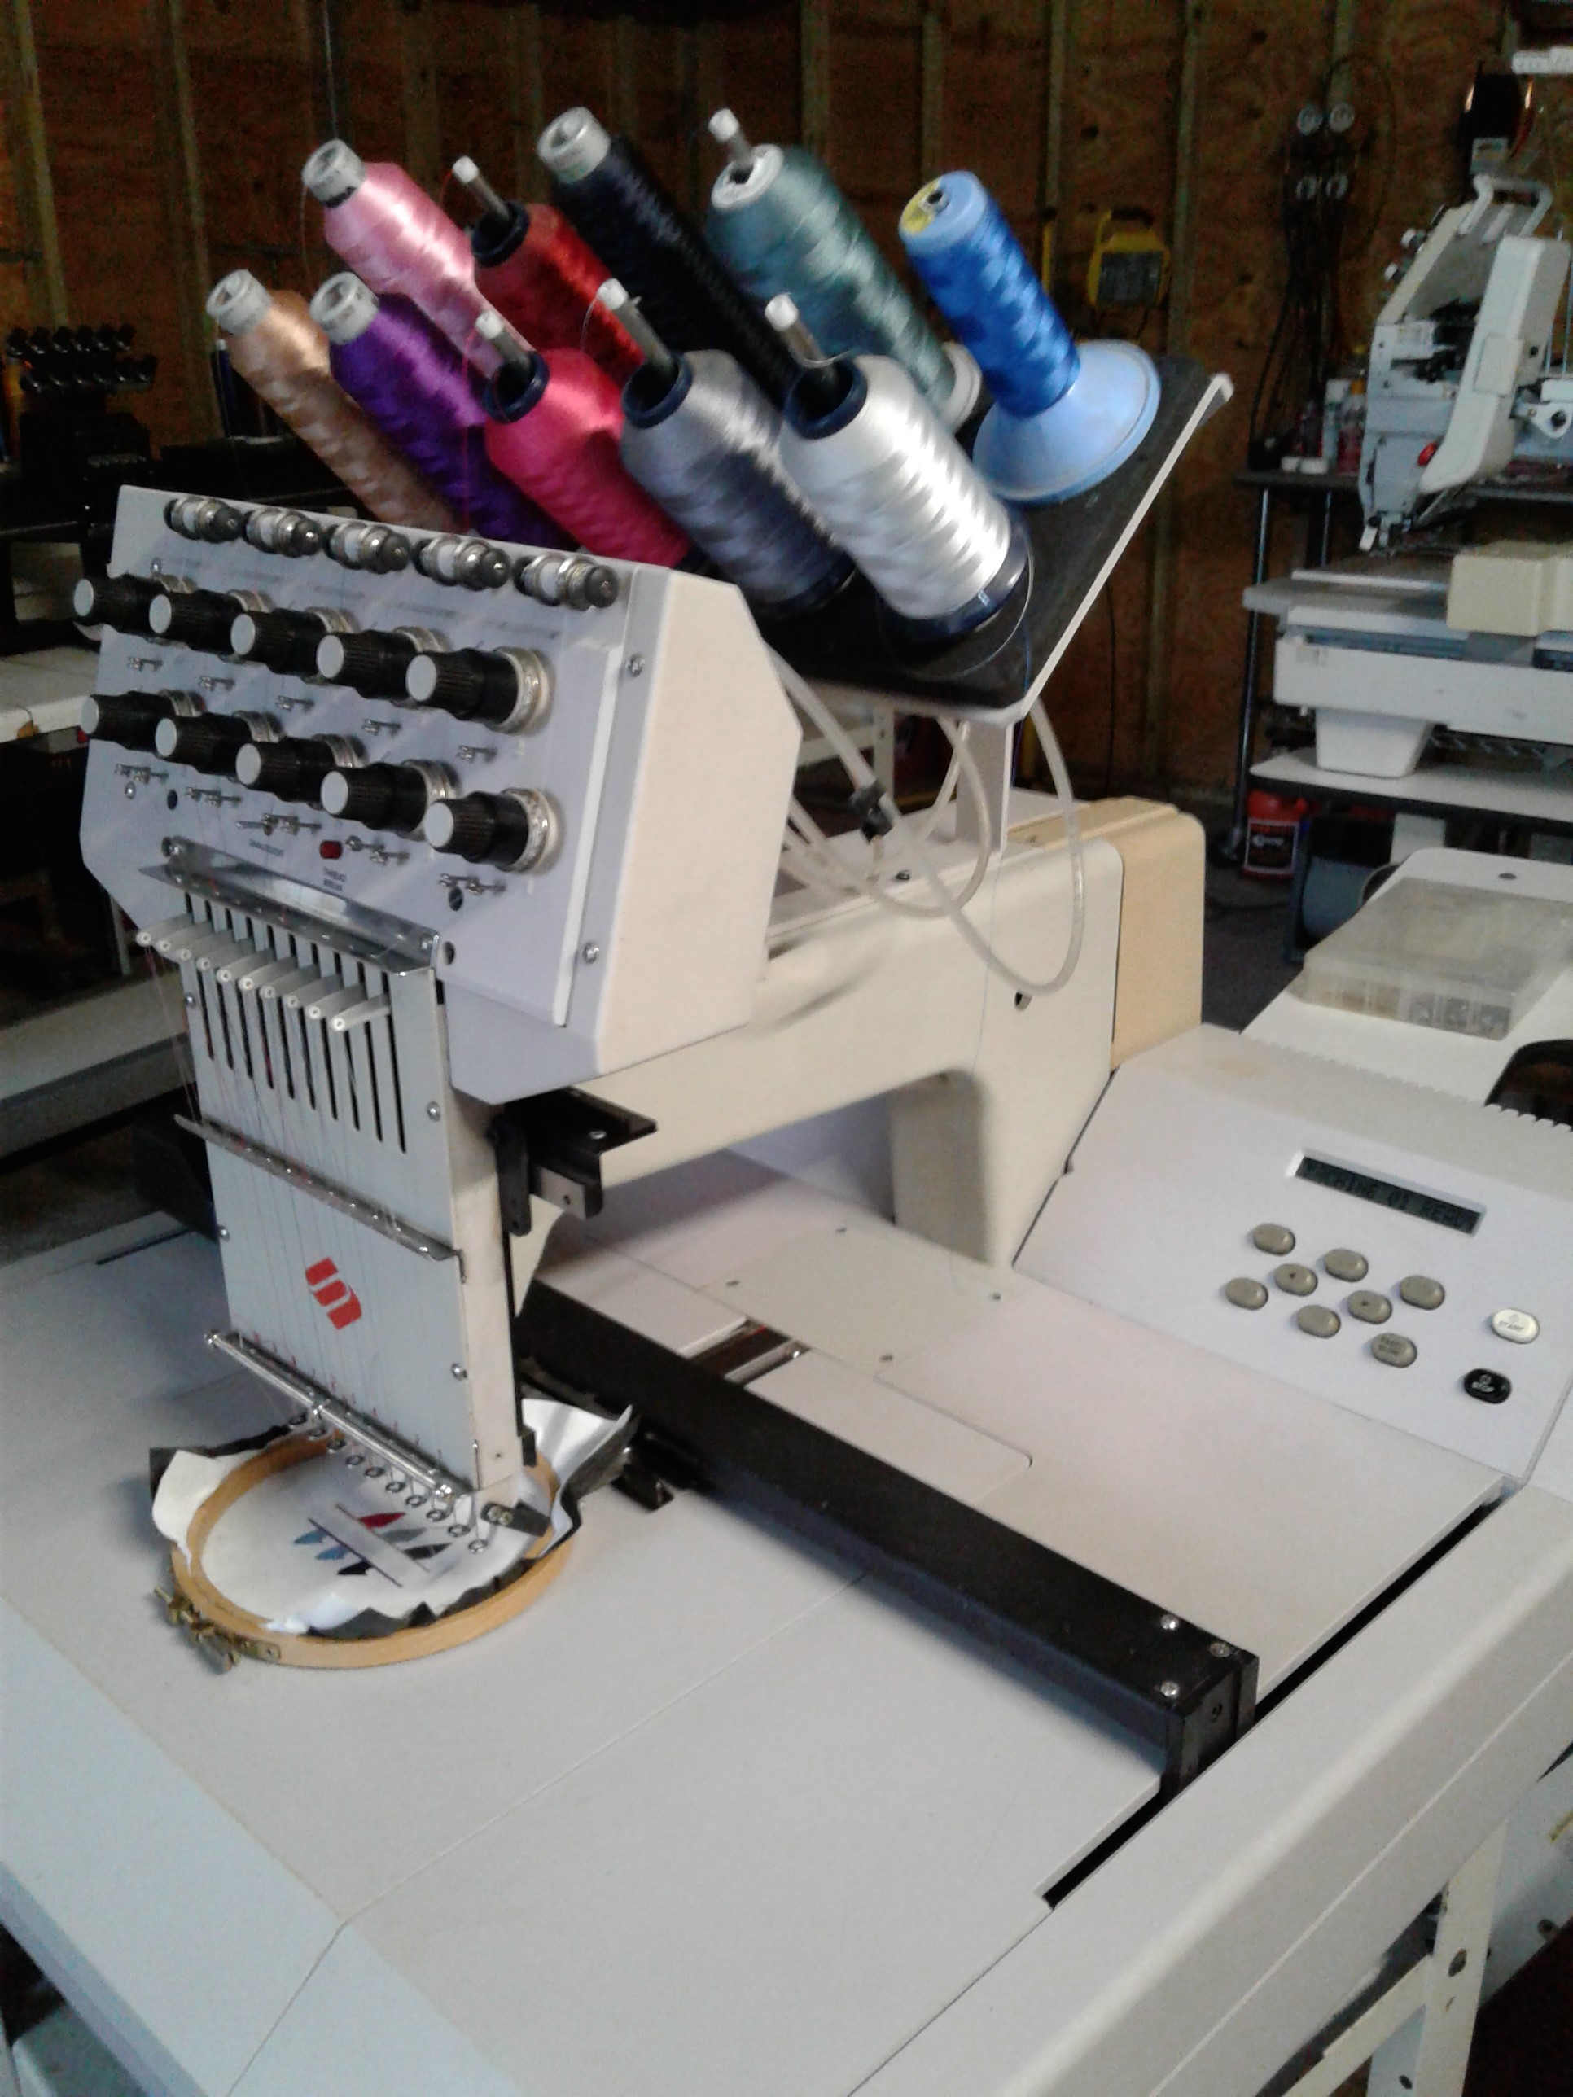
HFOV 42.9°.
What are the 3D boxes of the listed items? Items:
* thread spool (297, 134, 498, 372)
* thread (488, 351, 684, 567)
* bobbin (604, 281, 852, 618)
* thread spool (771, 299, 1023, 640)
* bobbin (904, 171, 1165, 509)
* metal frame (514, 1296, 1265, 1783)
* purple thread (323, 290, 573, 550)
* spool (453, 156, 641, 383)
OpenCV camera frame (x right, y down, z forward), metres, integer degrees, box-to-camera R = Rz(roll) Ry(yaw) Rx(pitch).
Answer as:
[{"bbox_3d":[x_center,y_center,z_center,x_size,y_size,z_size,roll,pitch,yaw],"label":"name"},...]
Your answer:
[{"bbox_3d":[-0.178,-0.388,1.022,0.052,0.162,0.052,18,73,41],"label":"thread spool"},{"bbox_3d":[-0.082,-0.261,0.911,0.063,0.105,0.063,18,73,41],"label":"thread"},{"bbox_3d":[-0.021,-0.242,0.849,0.063,0.115,0.063,18,73,41],"label":"bobbin"},{"bbox_3d":[0.034,-0.229,0.777,0.067,0.152,0.067,-18,53,25],"label":"thread spool"},{"bbox_3d":[0.088,-0.294,0.803,0.087,0.120,0.087,-18,53,25],"label":"bobbin"},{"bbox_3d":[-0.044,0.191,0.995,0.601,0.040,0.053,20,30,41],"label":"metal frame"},{"bbox_3d":[-0.160,-0.295,0.949,0.051,0.162,0.051,18,73,41],"label":"purple thread"},{"bbox_3d":[-0.111,-0.364,0.968,0.061,0.149,0.061,18,73,41],"label":"spool"}]

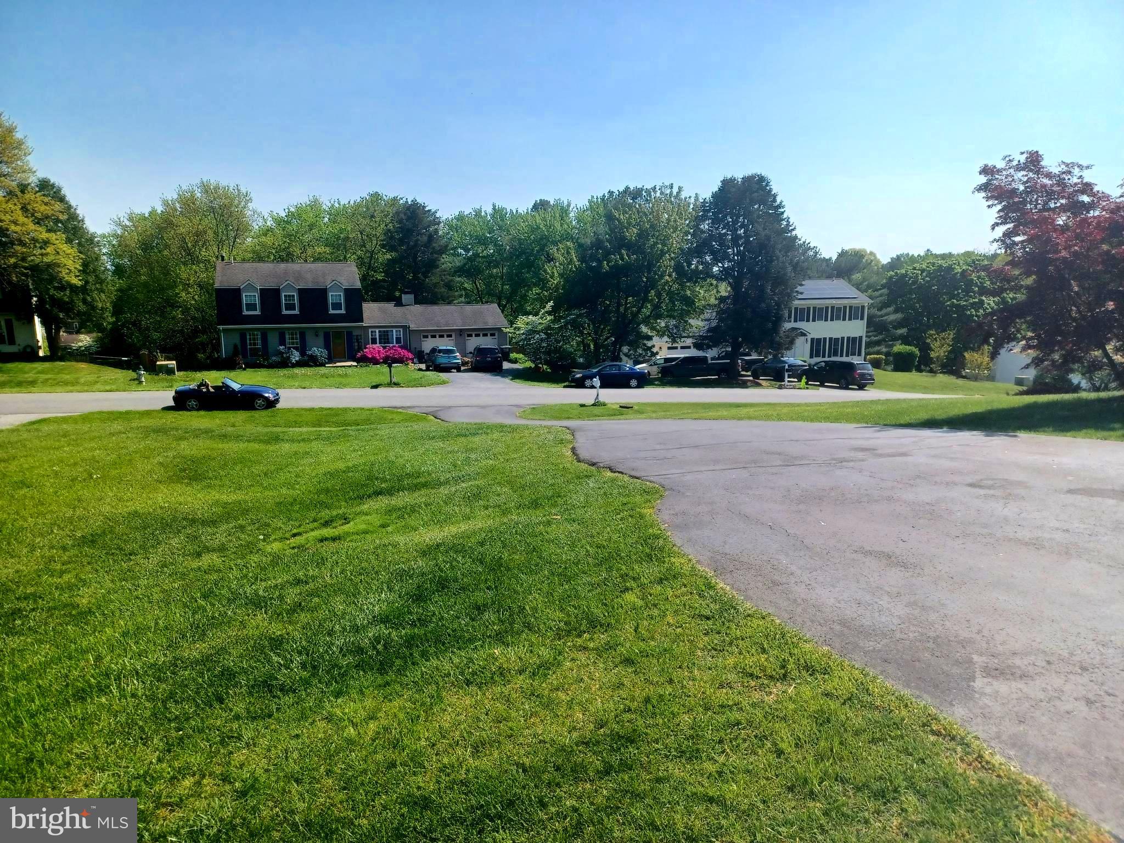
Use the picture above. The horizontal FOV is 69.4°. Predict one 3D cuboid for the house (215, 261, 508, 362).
[{"bbox_3d":[-15.378,-8.665,63.364,20.980,7.300,8.600,-4,12,-19],"label":"house"}]

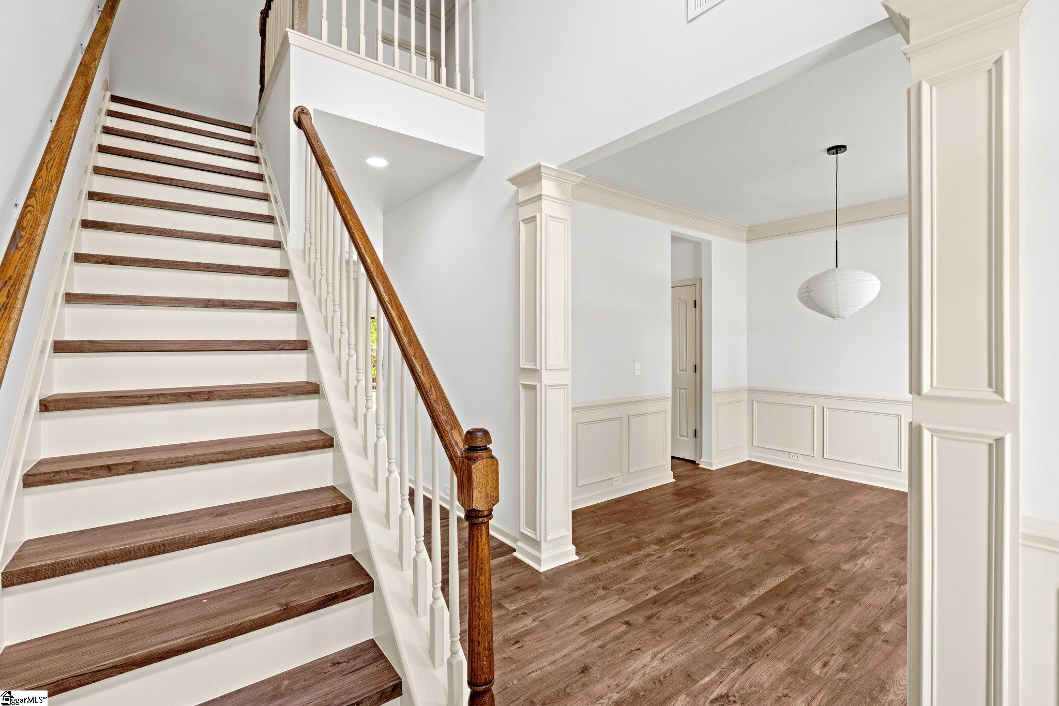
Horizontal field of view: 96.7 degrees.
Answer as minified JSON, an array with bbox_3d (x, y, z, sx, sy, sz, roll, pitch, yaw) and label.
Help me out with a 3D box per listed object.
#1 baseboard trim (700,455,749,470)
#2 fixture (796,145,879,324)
[{"bbox_3d":[2.222,1.214,5.350,0.710,0.090,0.180,-1,2,-37],"label":"baseboard trim"},{"bbox_3d":[2.166,-0.835,3.303,0.500,1.199,0.500,-1,2,-37],"label":"fixture"}]

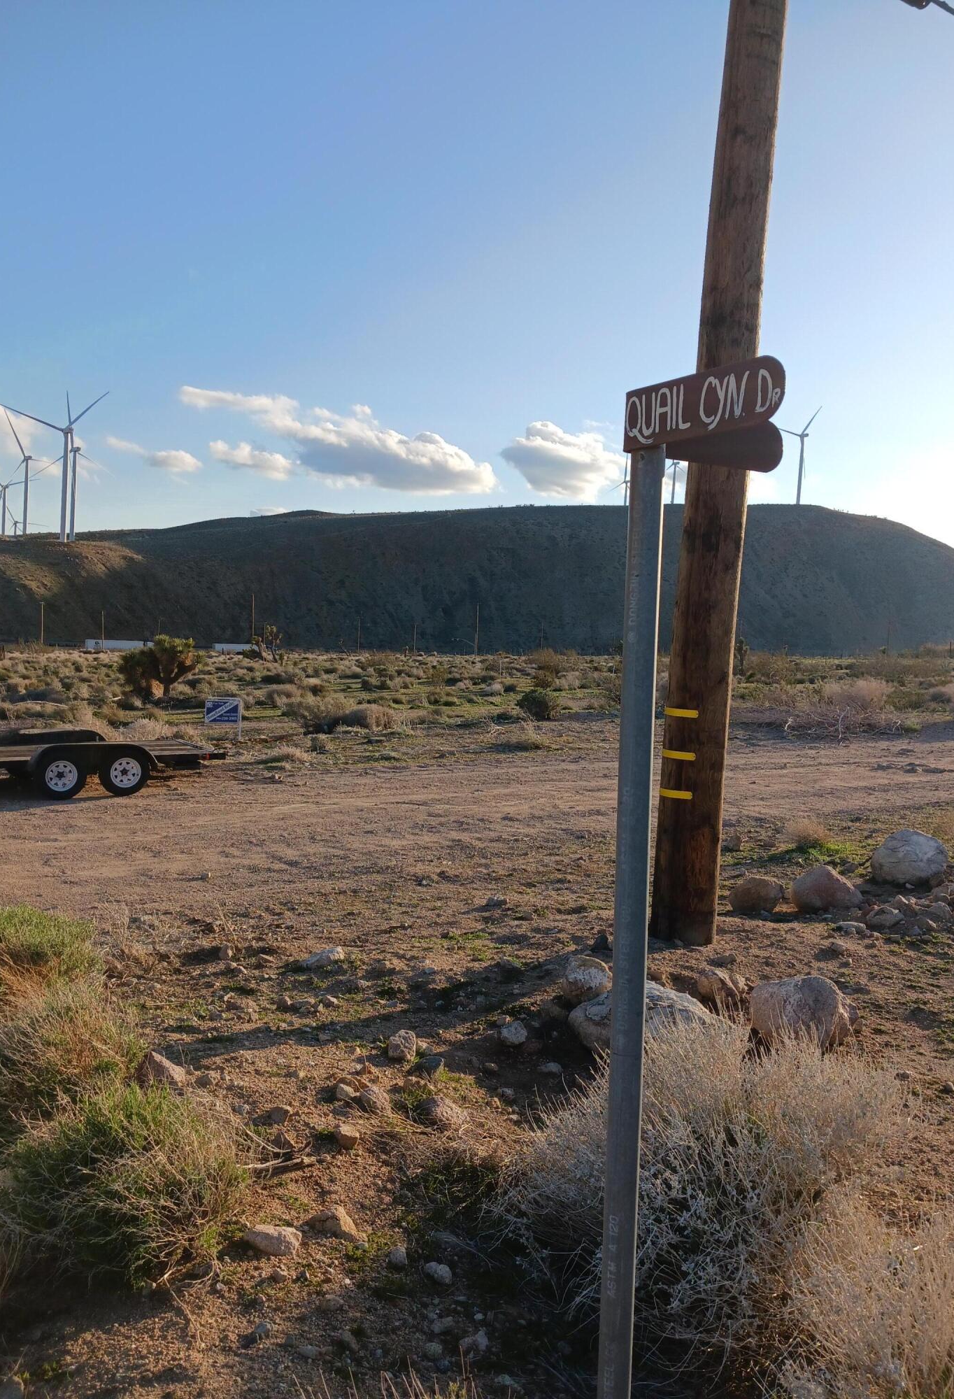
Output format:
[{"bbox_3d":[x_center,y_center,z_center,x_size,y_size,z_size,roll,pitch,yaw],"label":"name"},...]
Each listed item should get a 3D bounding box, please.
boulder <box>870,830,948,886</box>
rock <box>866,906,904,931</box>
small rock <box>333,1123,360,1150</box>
[{"bbox_3d":[2.789,1.024,7.050,0.495,0.345,0.420,5,3,22],"label":"boulder"},{"bbox_3d":[2.130,1.142,5.700,0.200,0.120,0.150,5,3,21],"label":"rock"},{"bbox_3d":[-0.378,1.270,3.170,0.078,0.072,0.075,3,3,-6],"label":"small rock"}]

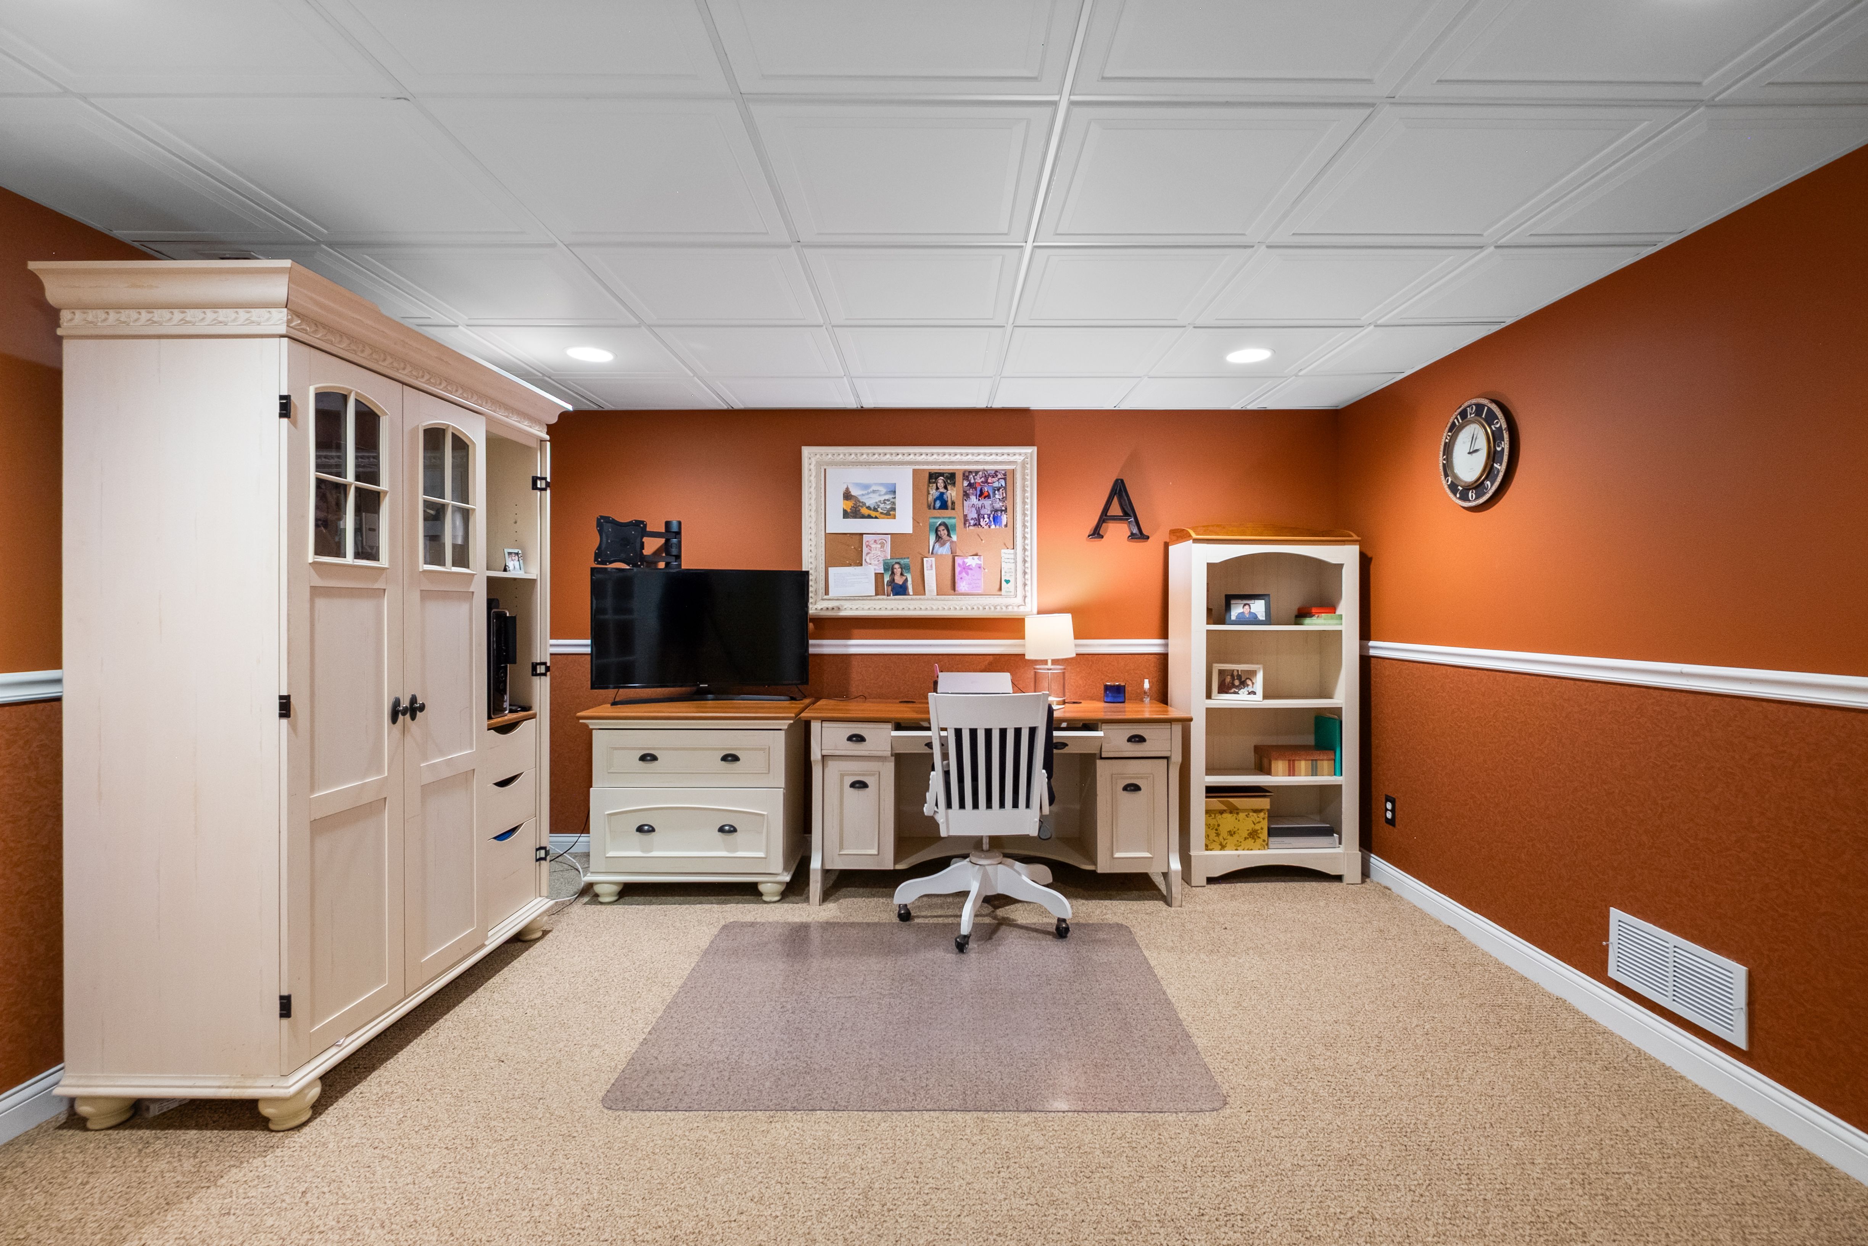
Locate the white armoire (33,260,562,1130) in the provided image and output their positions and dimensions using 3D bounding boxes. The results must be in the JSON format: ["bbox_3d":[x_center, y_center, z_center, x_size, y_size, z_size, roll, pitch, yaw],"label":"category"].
[{"bbox_3d":[-1.620,0.183,2.261,0.555,1.896,1.239,0,0,0],"label":"white armoire"}]

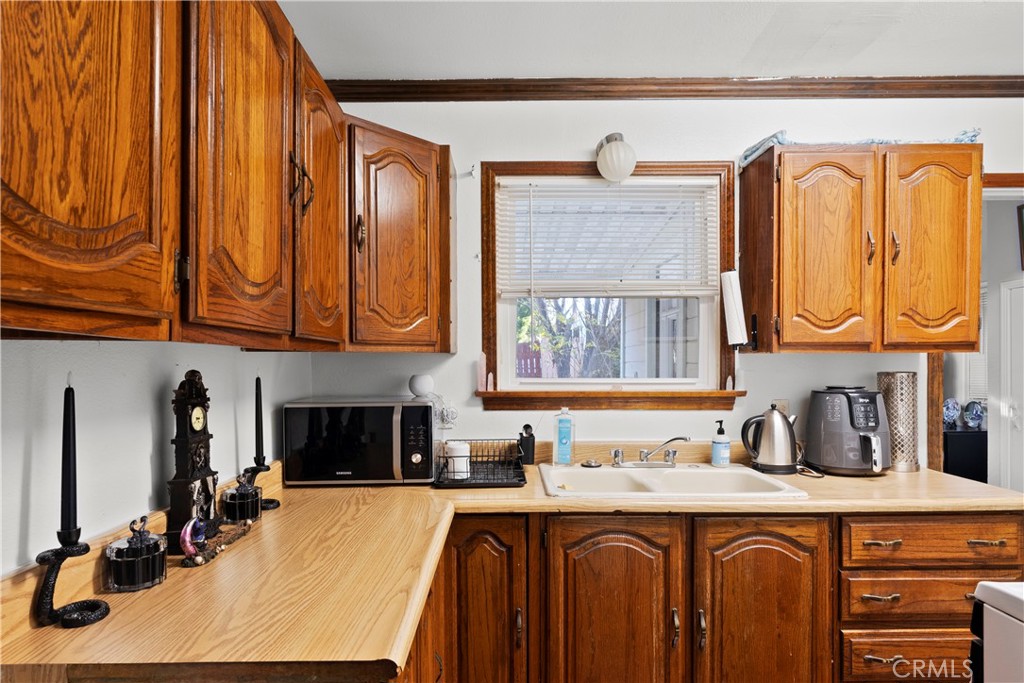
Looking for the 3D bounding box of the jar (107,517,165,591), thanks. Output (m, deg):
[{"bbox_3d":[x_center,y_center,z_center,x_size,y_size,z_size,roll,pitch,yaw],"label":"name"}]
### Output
[{"bbox_3d":[-0.721,0.403,1.105,0.095,0.121,0.110,0,-1,0],"label":"jar"}]

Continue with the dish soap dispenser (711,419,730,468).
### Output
[{"bbox_3d":[0.812,0.389,2.210,0.071,0.182,0.064,0,-1,-23],"label":"dish soap dispenser"}]

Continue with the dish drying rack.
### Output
[{"bbox_3d":[-0.116,0.452,2.150,0.330,0.125,0.330,0,-1,-1],"label":"dish drying rack"}]

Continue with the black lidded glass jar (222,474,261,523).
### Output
[{"bbox_3d":[-0.732,0.421,1.552,0.097,0.126,0.097,0,-1,-1],"label":"black lidded glass jar"}]

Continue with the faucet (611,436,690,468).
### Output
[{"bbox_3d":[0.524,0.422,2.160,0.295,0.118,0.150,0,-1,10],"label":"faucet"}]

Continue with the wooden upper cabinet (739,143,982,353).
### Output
[{"bbox_3d":[1.335,-0.336,2.225,0.755,0.757,0.330,0,-1,0],"label":"wooden upper cabinet"}]

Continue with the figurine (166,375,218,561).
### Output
[{"bbox_3d":[-0.743,0.274,1.335,0.068,0.413,0.110,0,-1,2],"label":"figurine"}]

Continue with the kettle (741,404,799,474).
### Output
[{"bbox_3d":[1.000,0.371,2.210,0.215,0.248,0.165,0,-1,0],"label":"kettle"}]

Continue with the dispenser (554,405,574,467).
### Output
[{"bbox_3d":[0.218,0.392,2.340,0.084,0.240,0.052,0,-1,0],"label":"dispenser"}]

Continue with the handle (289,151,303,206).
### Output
[{"bbox_3d":[-0.493,-0.372,1.300,0.027,0.123,0.014,0,-1,-1],"label":"handle"}]

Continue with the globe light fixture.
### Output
[{"bbox_3d":[0.420,-0.738,2.290,0.154,0.188,0.195,0,-1,0],"label":"globe light fixture"}]

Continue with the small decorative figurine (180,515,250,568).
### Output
[{"bbox_3d":[-0.687,0.436,1.338,0.060,0.094,0.270,0,-1,0],"label":"small decorative figurine"}]

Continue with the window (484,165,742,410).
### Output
[{"bbox_3d":[0.413,-0.237,2.420,1.090,1.060,0.110,0,-1,-1],"label":"window"}]

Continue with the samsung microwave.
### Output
[{"bbox_3d":[-0.535,0.362,2.175,0.516,0.297,0.400,0,-1,-3],"label":"samsung microwave"}]

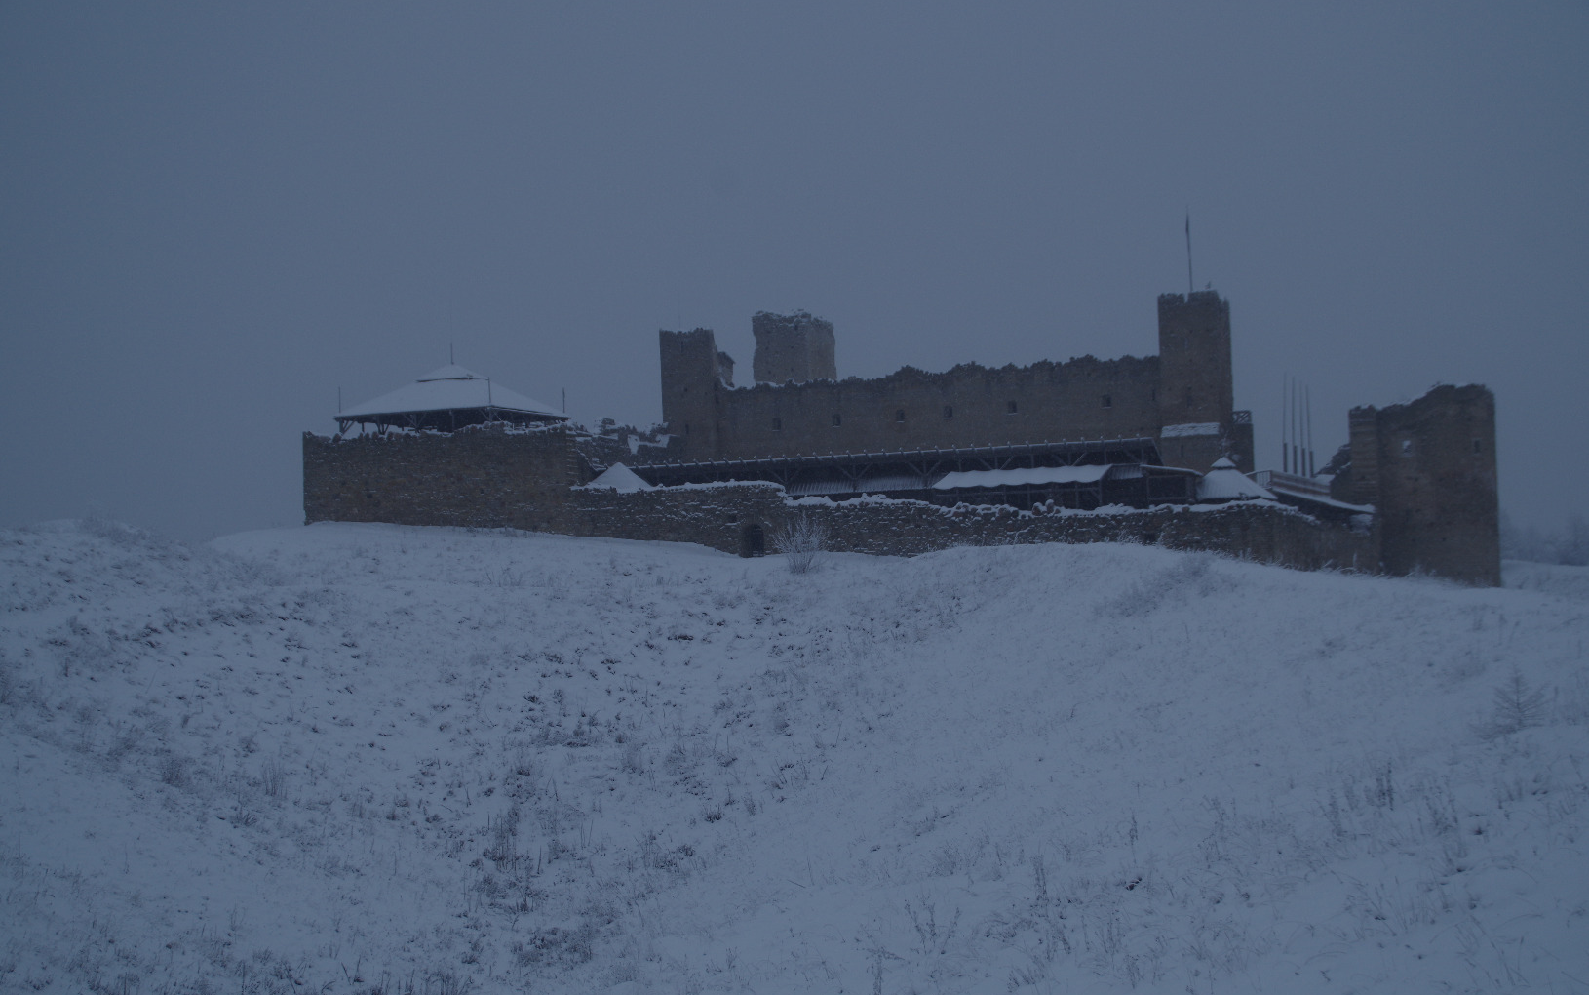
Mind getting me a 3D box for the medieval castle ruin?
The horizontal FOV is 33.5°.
[{"bbox_3d":[12.500,-4.800,224.000,93.000,25.000,60.000,-2,-2,20],"label":"medieval castle ruin"}]

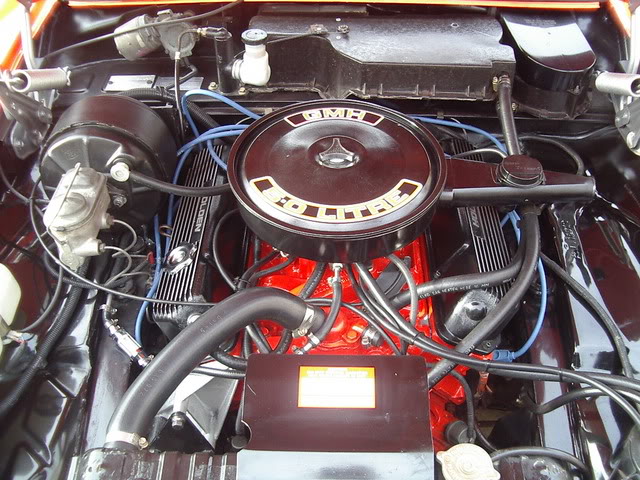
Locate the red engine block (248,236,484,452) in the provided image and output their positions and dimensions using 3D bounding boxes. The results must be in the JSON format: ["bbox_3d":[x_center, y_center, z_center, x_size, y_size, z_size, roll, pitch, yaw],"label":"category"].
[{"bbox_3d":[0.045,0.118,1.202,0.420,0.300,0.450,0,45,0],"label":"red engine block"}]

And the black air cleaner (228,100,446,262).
[{"bbox_3d":[0.028,-0.100,1.152,0.350,0.088,0.350,0,45,0],"label":"black air cleaner"}]

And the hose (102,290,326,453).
[{"bbox_3d":[-0.139,0.153,0.939,0.335,0.100,0.100,-33,53,-29],"label":"hose"}]

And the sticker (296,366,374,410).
[{"bbox_3d":[0.022,0.186,0.890,0.098,0.002,0.054,0,58,0],"label":"sticker"}]

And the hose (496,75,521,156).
[{"bbox_3d":[0.371,-0.247,1.375,0.030,0.045,0.255,4,45,4],"label":"hose"}]

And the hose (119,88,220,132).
[{"bbox_3d":[-0.315,-0.277,1.479,0.235,0.060,0.055,0,45,0],"label":"hose"}]

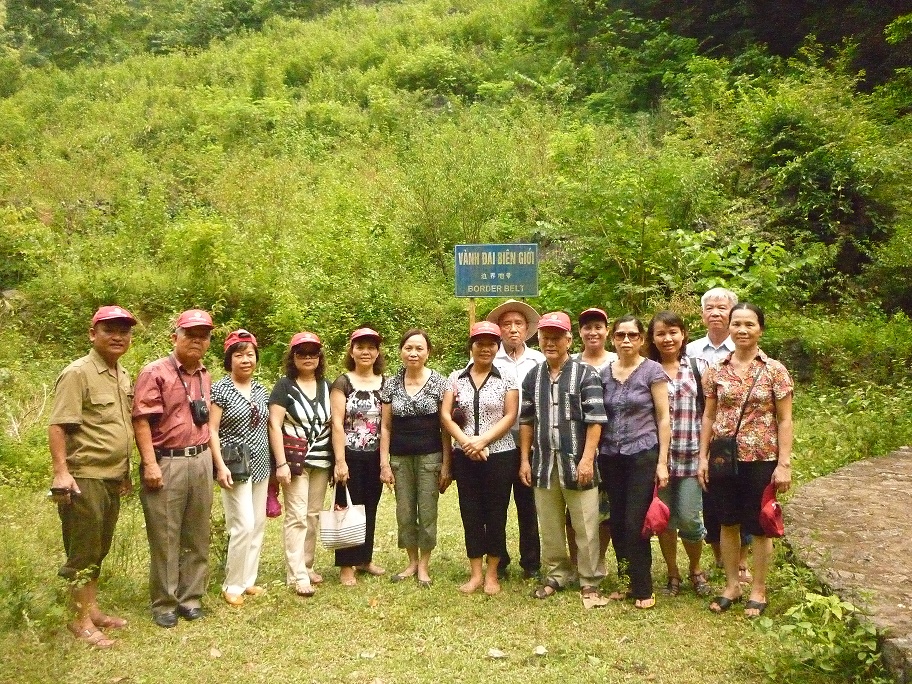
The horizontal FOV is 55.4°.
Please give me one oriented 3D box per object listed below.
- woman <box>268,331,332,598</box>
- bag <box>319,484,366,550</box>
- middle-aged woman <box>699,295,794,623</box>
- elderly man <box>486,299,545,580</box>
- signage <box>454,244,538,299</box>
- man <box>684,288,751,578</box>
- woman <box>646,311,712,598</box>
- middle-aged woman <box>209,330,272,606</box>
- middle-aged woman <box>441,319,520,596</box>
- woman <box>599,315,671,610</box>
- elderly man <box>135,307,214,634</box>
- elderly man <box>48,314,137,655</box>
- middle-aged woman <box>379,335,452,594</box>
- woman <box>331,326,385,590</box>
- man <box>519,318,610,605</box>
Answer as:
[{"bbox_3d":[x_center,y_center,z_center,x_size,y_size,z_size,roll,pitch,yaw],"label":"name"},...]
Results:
[{"bbox_3d":[-0.924,0.709,5.200,0.440,1.543,0.330,0,1,-30],"label":"woman"},{"bbox_3d":[-0.689,1.069,5.280,0.280,0.390,0.120,0,0,-18],"label":"bag"},{"bbox_3d":[1.544,0.600,4.616,0.490,1.590,0.320,0,0,24],"label":"middle-aged woman"},{"bbox_3d":[0.334,0.592,5.420,0.520,1.727,0.360,1,1,-2],"label":"elderly man"},{"bbox_3d":[0.326,-0.572,7.000,0.664,0.423,0.030,1,1,5],"label":"signage"},{"bbox_3d":[1.597,0.535,5.266,0.490,1.700,0.310,0,0,18],"label":"man"},{"bbox_3d":[1.302,0.635,5.020,0.440,1.623,0.330,1,1,25],"label":"woman"},{"bbox_3d":[-1.254,0.710,5.056,0.420,1.555,0.300,-1,0,-25],"label":"middle-aged woman"},{"bbox_3d":[0.144,0.671,5.120,0.460,1.584,0.310,1,1,14],"label":"middle-aged woman"},{"bbox_3d":[1.008,0.657,4.880,0.460,1.611,0.330,1,1,32],"label":"woman"},{"bbox_3d":[-1.540,0.667,4.736,0.470,1.670,0.330,-1,0,-35],"label":"elderly man"},{"bbox_3d":[-1.833,0.661,4.420,0.380,1.683,0.470,2,1,40],"label":"elderly man"},{"bbox_3d":[-0.246,0.689,5.280,0.460,1.543,0.300,1,1,-2],"label":"middle-aged woman"},{"bbox_3d":[-0.596,0.694,5.476,0.430,1.555,0.300,0,0,-14],"label":"woman"},{"bbox_3d":[0.616,0.630,4.976,0.520,1.610,0.330,0,0,20],"label":"man"}]

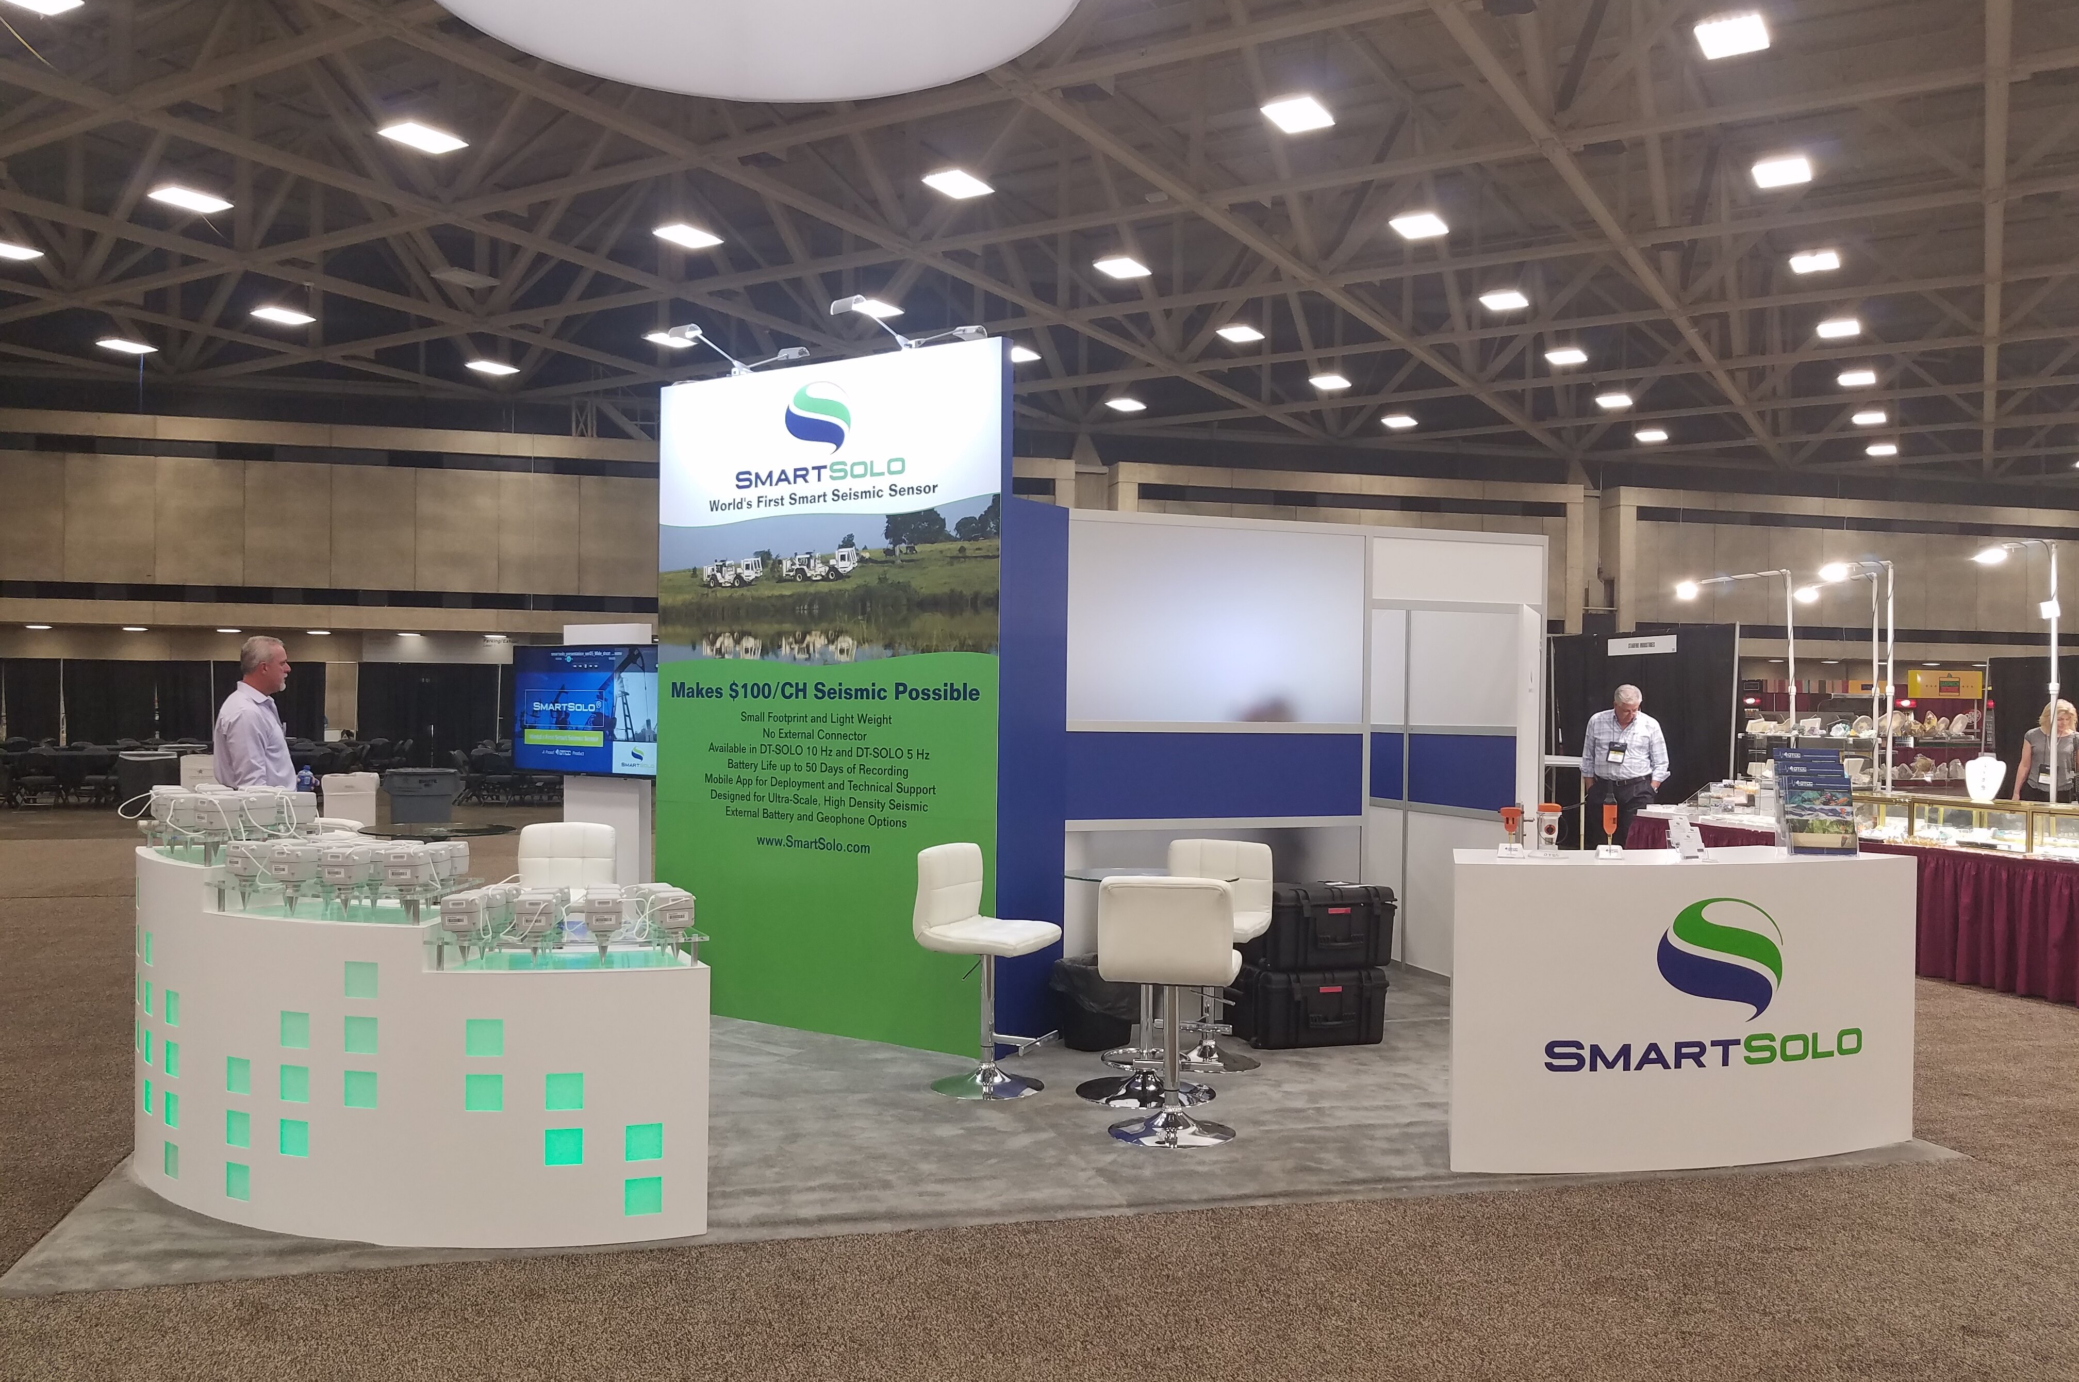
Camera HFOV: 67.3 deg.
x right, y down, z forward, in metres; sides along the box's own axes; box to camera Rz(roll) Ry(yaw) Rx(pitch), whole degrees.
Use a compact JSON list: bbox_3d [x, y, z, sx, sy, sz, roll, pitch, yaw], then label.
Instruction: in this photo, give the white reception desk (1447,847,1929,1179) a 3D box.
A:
[{"bbox_3d":[2.193,1.086,5.508,1.800,1.000,0.580,1,0,-14],"label":"white reception desk"}]

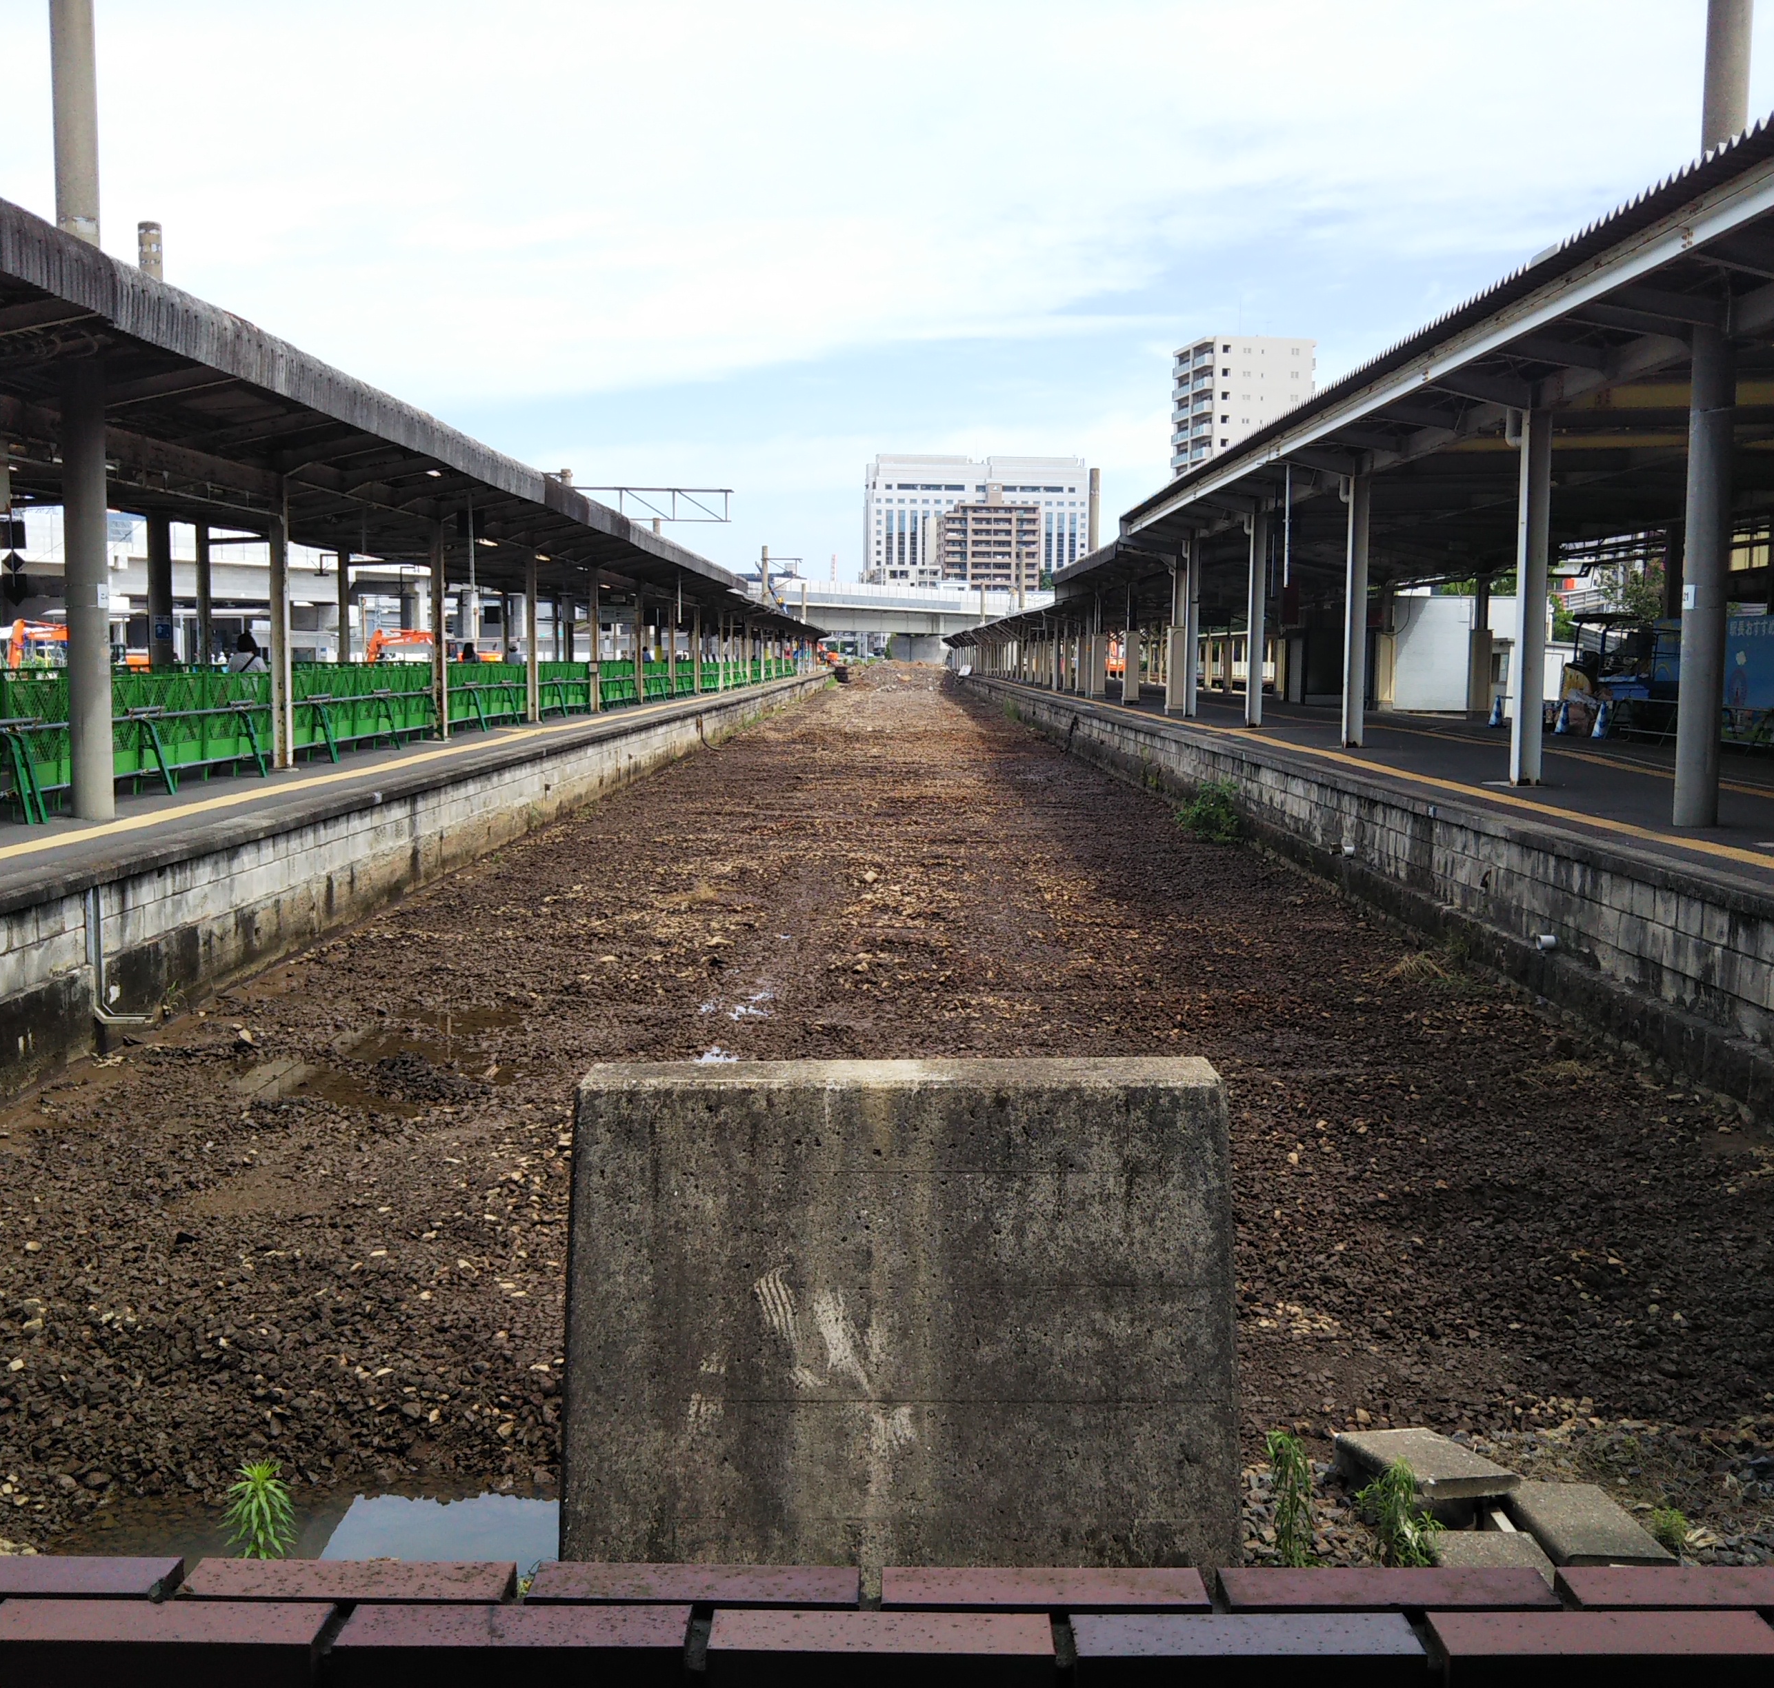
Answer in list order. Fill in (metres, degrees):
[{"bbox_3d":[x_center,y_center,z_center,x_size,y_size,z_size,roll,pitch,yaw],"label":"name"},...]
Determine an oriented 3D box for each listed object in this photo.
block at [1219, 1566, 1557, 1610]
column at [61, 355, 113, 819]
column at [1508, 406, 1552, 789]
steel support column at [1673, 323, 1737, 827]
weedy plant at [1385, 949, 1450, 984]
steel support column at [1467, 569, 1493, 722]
[{"bbox_3d":[0.326,0.516,1.273,0.212,0.065,0.053,0,6,0],"label":"block"},{"bbox_3d":[-6.633,-2.126,16.152,0.335,3.784,0.335,0,6,0],"label":"column"},{"bbox_3d":[7.677,-2.917,23.281,0.280,4.438,0.280,1,6,0],"label":"column"},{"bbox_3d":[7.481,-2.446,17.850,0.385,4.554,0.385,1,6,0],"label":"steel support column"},{"bbox_3d":[4.264,0.985,15.651,0.500,0.200,0.420,1,6,0],"label":"weedy plant"},{"bbox_3d":[13.255,-4.450,43.511,0.440,3.270,0.440,0,6,0],"label":"steel support column"}]

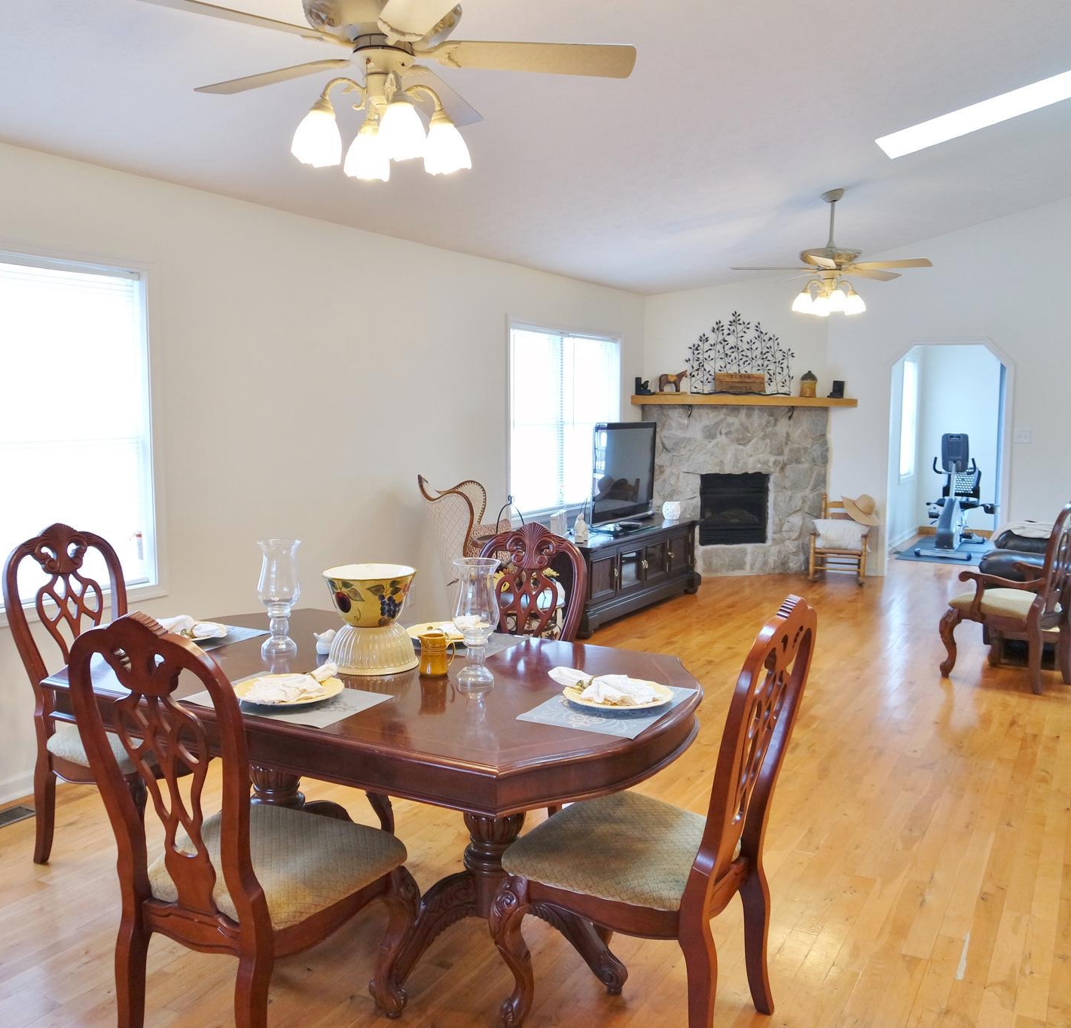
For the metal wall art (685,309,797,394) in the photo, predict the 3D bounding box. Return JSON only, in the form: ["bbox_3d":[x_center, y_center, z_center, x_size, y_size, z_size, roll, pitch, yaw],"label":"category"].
[{"bbox_3d":[1.827,-1.423,9.103,1.020,0.740,0.050,-1,6,-14],"label":"metal wall art"}]

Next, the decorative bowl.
[{"bbox_3d":[-0.476,0.243,2.946,0.266,0.152,0.266,0,6,0],"label":"decorative bowl"}]

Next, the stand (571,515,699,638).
[{"bbox_3d":[0.644,0.430,7.788,0.480,0.575,2.100,3,7,29],"label":"stand"}]

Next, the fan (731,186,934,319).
[{"bbox_3d":[1.963,-1.734,6.852,1.320,0.830,1.320,3,7,29],"label":"fan"}]

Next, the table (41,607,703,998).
[{"bbox_3d":[-0.455,0.819,2.969,1.880,0.760,1.150,3,7,29],"label":"table"}]

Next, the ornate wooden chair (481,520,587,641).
[{"bbox_3d":[-0.169,0.596,3.518,0.500,1.090,0.660,3,7,30],"label":"ornate wooden chair"}]

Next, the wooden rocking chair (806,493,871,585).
[{"bbox_3d":[2.705,0.200,9.121,0.480,0.770,0.550,3,7,30],"label":"wooden rocking chair"}]

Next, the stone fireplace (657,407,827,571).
[{"bbox_3d":[1.807,-0.215,9.386,1.760,1.540,0.250,-1,6,-14],"label":"stone fireplace"}]

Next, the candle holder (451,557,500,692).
[{"bbox_3d":[-0.160,0.288,2.748,0.130,0.340,0.130,0,6,0],"label":"candle holder"}]

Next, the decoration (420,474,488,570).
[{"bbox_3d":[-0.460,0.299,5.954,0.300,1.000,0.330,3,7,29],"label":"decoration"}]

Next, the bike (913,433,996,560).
[{"bbox_3d":[4.496,-0.228,10.957,0.690,1.250,1.600,4,7,32],"label":"bike"}]

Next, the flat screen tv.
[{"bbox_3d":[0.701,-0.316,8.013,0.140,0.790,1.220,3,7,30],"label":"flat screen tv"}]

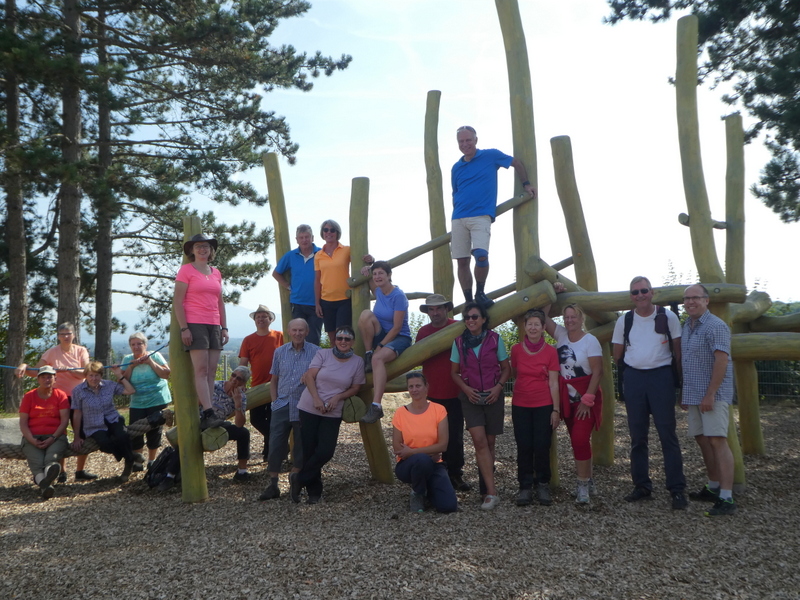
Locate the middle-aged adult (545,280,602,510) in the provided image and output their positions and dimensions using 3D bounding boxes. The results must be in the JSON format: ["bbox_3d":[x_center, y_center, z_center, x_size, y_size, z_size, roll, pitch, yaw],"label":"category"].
[{"bbox_3d":[1.445,0.795,6.350,0.470,1.790,0.360,-2,-2,23],"label":"middle-aged adult"}]

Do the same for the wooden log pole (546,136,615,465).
[{"bbox_3d":[2.021,-0.006,8.277,0.340,3.600,0.280,-7,-2,0],"label":"wooden log pole"}]

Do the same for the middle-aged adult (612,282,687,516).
[{"bbox_3d":[2.020,0.752,6.200,0.600,1.850,0.420,-1,-3,14],"label":"middle-aged adult"}]

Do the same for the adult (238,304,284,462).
[{"bbox_3d":[-1.566,0.958,8.750,0.550,1.790,0.340,-1,-2,-6],"label":"adult"}]

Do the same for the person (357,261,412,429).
[{"bbox_3d":[-0.127,0.356,6.700,0.460,1.430,0.620,-3,-2,31],"label":"person"}]

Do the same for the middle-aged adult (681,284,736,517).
[{"bbox_3d":[2.407,0.776,5.950,0.410,1.770,0.490,-1,-2,-37],"label":"middle-aged adult"}]

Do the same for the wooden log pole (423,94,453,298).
[{"bbox_3d":[0.452,-0.231,8.200,0.240,4.000,0.240,-3,-2,3],"label":"wooden log pole"}]

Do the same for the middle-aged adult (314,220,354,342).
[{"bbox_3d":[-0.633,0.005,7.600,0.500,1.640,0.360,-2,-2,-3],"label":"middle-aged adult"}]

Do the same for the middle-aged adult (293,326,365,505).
[{"bbox_3d":[-0.642,1.037,6.850,0.640,1.600,0.480,-2,-2,-6],"label":"middle-aged adult"}]

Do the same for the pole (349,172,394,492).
[{"bbox_3d":[-0.306,0.302,7.420,0.330,2.960,0.280,-4,-2,-2],"label":"pole"}]

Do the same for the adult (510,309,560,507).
[{"bbox_3d":[1.125,0.888,6.330,0.450,1.620,0.310,-1,-2,9],"label":"adult"}]

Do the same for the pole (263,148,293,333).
[{"bbox_3d":[-1.297,0.089,8.374,0.240,3.440,0.220,-5,-2,0],"label":"pole"}]

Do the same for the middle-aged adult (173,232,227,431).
[{"bbox_3d":[-1.704,0.268,6.500,0.460,1.680,0.360,1,-3,-16],"label":"middle-aged adult"}]

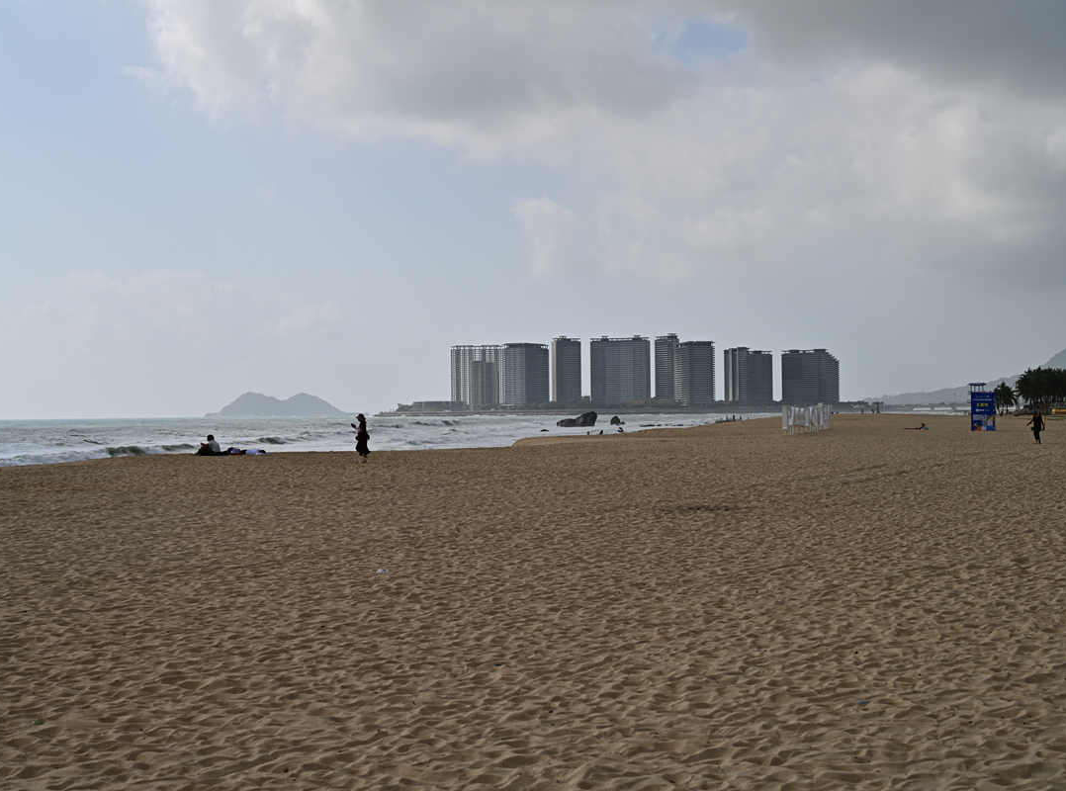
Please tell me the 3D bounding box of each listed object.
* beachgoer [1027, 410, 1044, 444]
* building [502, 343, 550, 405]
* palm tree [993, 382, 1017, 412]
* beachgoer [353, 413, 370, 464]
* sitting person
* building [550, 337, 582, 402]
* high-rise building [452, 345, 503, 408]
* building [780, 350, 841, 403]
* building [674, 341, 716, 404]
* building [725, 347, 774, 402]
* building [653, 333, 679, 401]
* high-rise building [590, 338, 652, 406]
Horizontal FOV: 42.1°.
[{"bbox_3d":[25.616,1.639,70.500,0.800,1.687,0.500,-1,-1,21],"label":"beachgoer"},{"bbox_3d":[-9.542,-28.992,2055.000,42.000,96.152,60.000,-1,-1,24],"label":"building"},{"bbox_3d":[122.923,0.643,360.000,6.000,8.383,6.000,-1,-1,19],"label":"palm tree"},{"bbox_3d":[-5.743,1.432,46.300,0.640,1.640,0.500,-1,-1,-6],"label":"beachgoer"},{"bbox_3d":[-13.147,2.022,56.000,1.050,0.844,0.520,-1,-1,10],"label":"sitting person"},{"bbox_3d":[51.247,-36.174,2110.000,40.000,107.015,22.000,0,-1,-20],"label":"building"},{"bbox_3d":[-82.661,-27.181,2085.000,77.000,96.066,22.000,-1,-1,-10],"label":"high-rise building"},{"bbox_3d":[425.545,-28.016,2120.000,82.000,84.806,38.000,-1,-1,14],"label":"building"},{"bbox_3d":[233.486,-31.274,1990.000,38.000,93.821,52.000,0,-1,-18],"label":"building"},{"bbox_3d":[326.213,-28.740,2090.000,56.000,87.338,40.000,0,-1,-25],"label":"building"},{"bbox_3d":[200.246,-38.353,2065.000,17.000,107.683,40.000,0,-1,-42],"label":"building"},{"bbox_3d":[134.237,-36.260,2115.000,89.000,108.779,25.000,-1,-1,17],"label":"high-rise building"}]

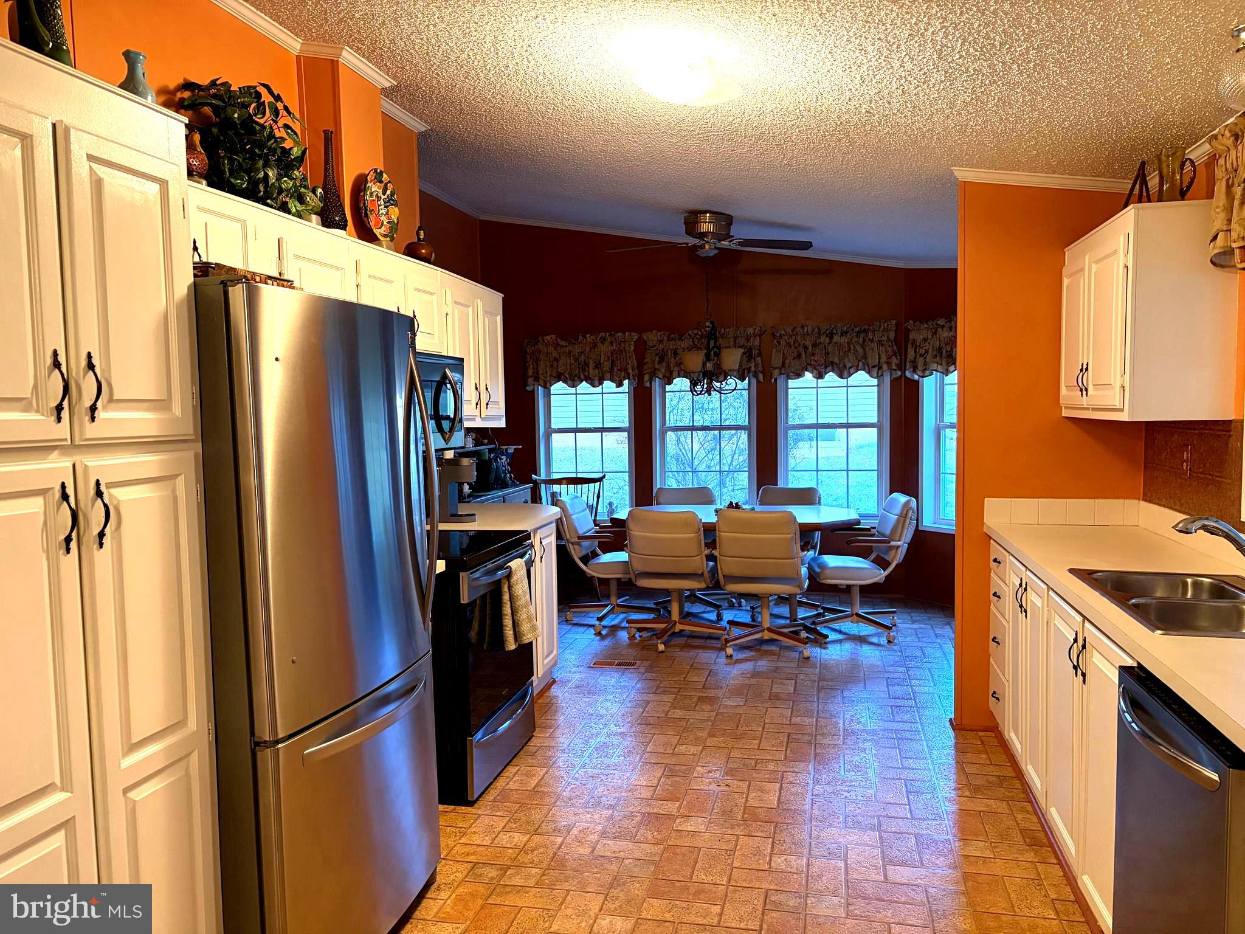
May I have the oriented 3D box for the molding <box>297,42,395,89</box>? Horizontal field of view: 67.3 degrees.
[{"bbox_3d":[-1.113,-1.602,3.780,0.220,0.085,0.460,0,4,13],"label":"molding"}]

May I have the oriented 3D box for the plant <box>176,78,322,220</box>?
[{"bbox_3d":[-1.160,-0.995,2.941,0.390,0.420,0.450,0,4,13],"label":"plant"}]

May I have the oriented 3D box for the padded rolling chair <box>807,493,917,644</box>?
[{"bbox_3d":[1.508,0.613,5.928,0.640,0.872,0.570,-1,4,3],"label":"padded rolling chair"}]

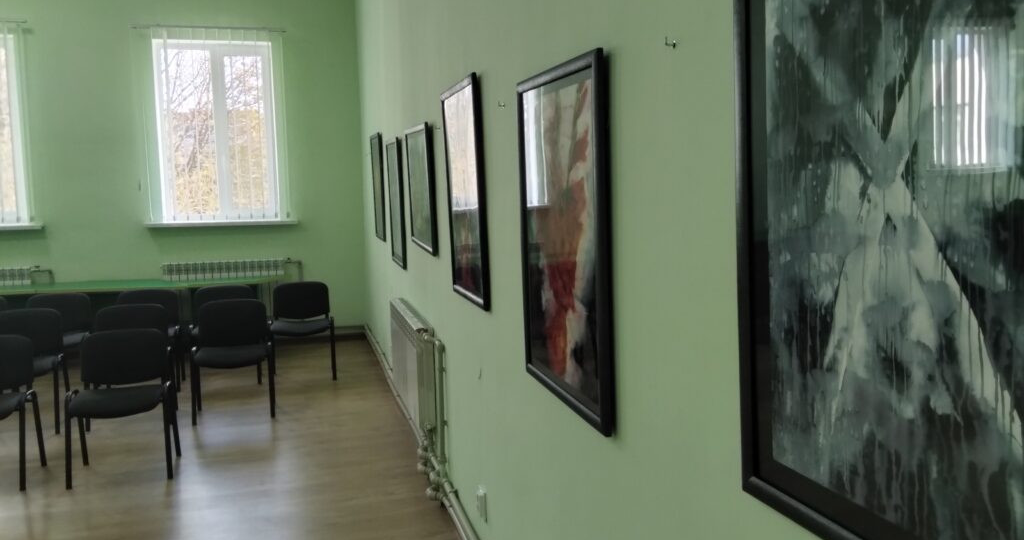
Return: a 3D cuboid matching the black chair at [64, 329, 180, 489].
[{"bbox_3d":[-2.201,0.744,4.356,0.530,0.790,0.550,-3,6,-15],"label":"black chair"}]

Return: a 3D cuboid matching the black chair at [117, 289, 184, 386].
[{"bbox_3d":[-2.958,0.563,6.207,0.530,0.790,0.550,-3,6,-16],"label":"black chair"}]

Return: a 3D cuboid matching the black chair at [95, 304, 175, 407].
[{"bbox_3d":[-2.637,0.648,5.341,0.530,0.790,0.550,-3,6,-17],"label":"black chair"}]

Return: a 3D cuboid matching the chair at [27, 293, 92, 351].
[{"bbox_3d":[-3.584,0.594,6.044,0.530,0.790,0.550,-3,6,-13],"label":"chair"}]

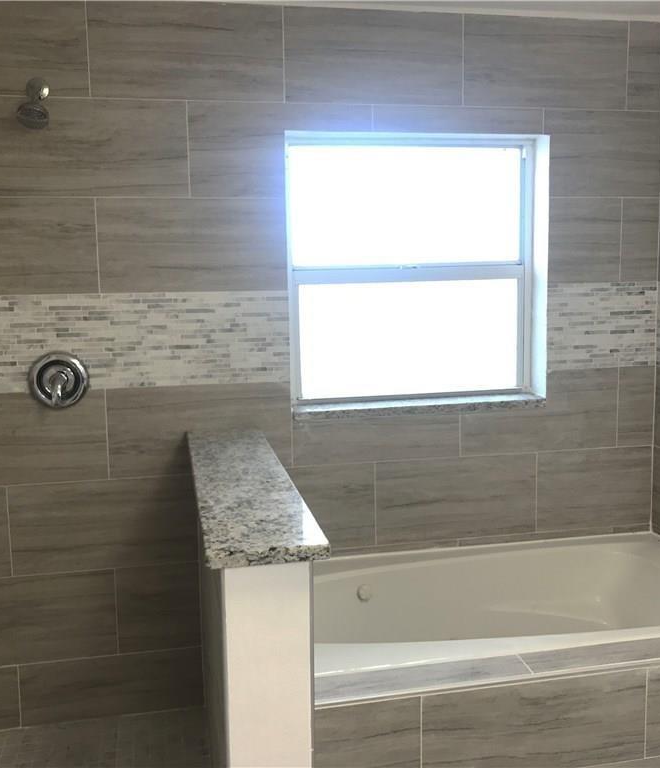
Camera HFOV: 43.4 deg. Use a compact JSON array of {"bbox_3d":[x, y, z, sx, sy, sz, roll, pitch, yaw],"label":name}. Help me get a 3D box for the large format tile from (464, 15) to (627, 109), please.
[{"bbox_3d":[0.745,-1.097,2.841,0.605,0.297,0.010,-2,7,-11],"label":"large format tile"}]

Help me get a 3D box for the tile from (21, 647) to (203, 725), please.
[{"bbox_3d":[-0.736,1.028,2.821,0.602,0.219,0.012,-2,8,-12],"label":"tile"}]

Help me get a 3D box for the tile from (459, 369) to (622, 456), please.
[{"bbox_3d":[0.774,0.102,3.043,0.613,0.302,0.010,-2,8,-11],"label":"tile"}]

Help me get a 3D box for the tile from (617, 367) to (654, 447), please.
[{"bbox_3d":[1.139,0.086,3.096,0.147,0.298,0.012,-2,8,-12],"label":"tile"}]

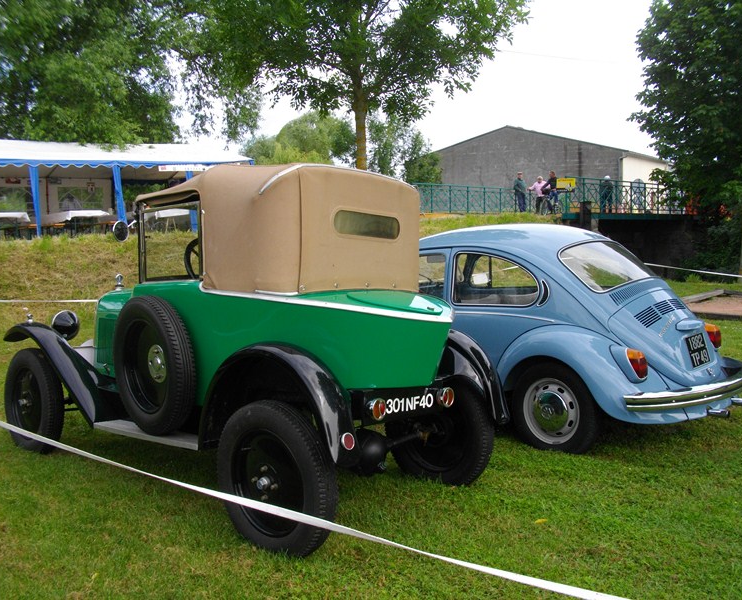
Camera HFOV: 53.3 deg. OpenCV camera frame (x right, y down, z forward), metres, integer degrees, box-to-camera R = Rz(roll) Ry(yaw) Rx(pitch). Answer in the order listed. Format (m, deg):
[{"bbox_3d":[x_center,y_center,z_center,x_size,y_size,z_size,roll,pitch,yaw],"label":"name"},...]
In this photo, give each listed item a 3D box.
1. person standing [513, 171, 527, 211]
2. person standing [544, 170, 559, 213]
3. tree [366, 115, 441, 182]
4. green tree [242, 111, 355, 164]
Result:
[{"bbox_3d":[6.368,-4.596,31.500,0.530,1.710,0.420,-5,7,-43],"label":"person standing"},{"bbox_3d":[7.396,-4.413,30.300,0.500,1.740,0.550,-5,7,-39],"label":"person standing"},{"bbox_3d":[1.917,-8.306,45.000,4.500,6.400,4.500,0,5,0],"label":"tree"},{"bbox_3d":[-5.843,-10.706,58.000,8.800,8.300,8.500,0,5,0],"label":"green tree"}]

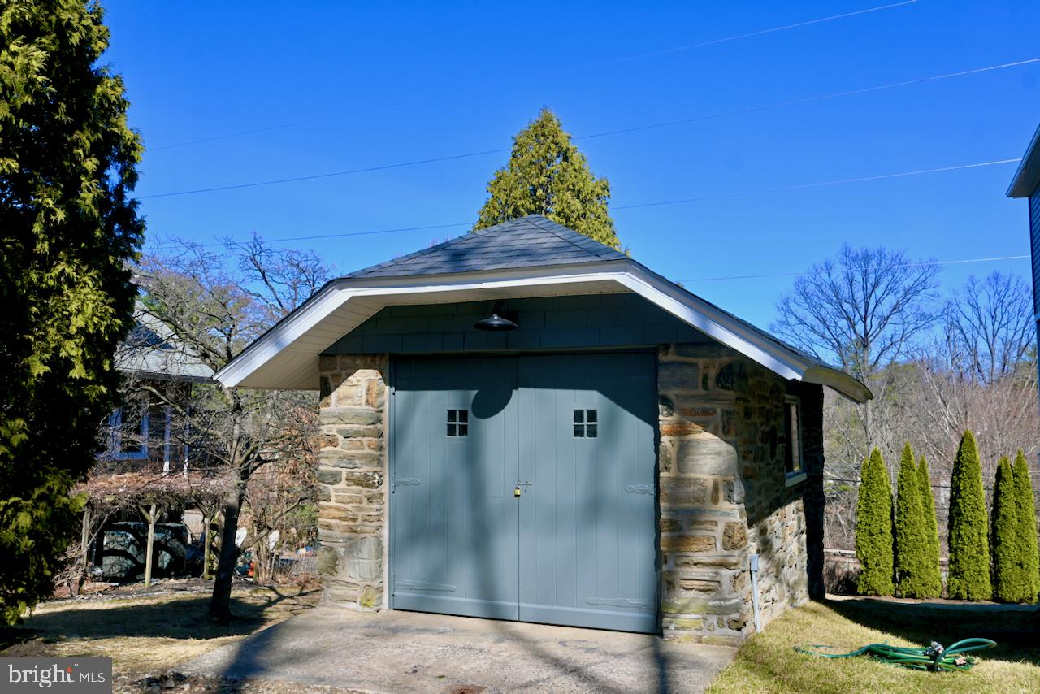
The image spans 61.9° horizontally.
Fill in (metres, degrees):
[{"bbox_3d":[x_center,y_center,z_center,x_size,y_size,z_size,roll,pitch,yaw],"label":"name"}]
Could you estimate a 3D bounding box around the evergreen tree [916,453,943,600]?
[{"bbox_3d":[6.635,2.948,14.200,0.580,2.330,0.580,0,-4,0],"label":"evergreen tree"}]

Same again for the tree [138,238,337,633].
[{"bbox_3d":[-2.758,0.782,8.300,2.150,3.750,2.100,0,-4,0],"label":"tree"}]

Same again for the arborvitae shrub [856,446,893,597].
[{"bbox_3d":[5.851,2.875,14.300,0.630,2.430,0.630,0,-4,0],"label":"arborvitae shrub"}]

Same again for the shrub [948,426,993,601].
[{"bbox_3d":[7.251,2.723,14.000,0.730,2.730,0.720,0,-4,0],"label":"shrub"}]

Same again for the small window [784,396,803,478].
[{"bbox_3d":[2.852,0.932,9.000,0.120,0.860,0.800,-2,-5,24],"label":"small window"}]

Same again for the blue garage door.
[{"bbox_3d":[-0.019,1.188,7.350,2.400,2.250,0.100,-2,-5,22],"label":"blue garage door"}]

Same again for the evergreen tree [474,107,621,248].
[{"bbox_3d":[0.472,-0.022,16.000,3.600,8.800,3.500,0,-4,0],"label":"evergreen tree"}]

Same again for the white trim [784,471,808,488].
[{"bbox_3d":[2.877,1.379,9.000,0.120,0.100,0.880,-2,-5,24],"label":"white trim"}]

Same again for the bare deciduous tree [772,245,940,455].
[{"bbox_3d":[18.695,2.317,48.000,9.300,15.500,9.000,0,-4,0],"label":"bare deciduous tree"}]

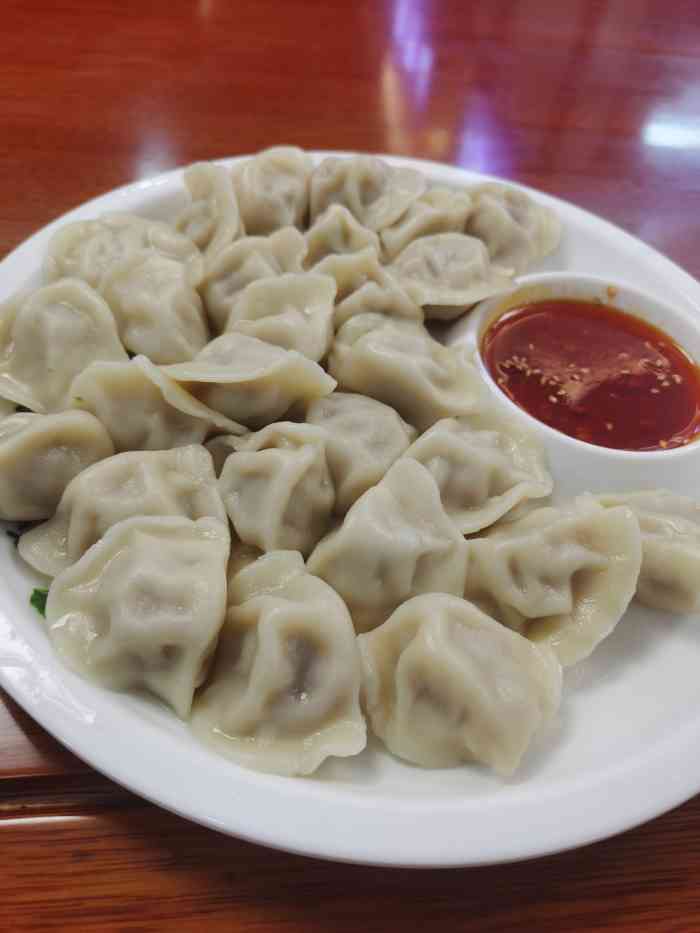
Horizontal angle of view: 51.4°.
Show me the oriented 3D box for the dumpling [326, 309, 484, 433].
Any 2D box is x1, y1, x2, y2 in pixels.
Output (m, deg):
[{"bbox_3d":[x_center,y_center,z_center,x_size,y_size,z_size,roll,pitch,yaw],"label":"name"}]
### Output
[{"bbox_3d":[0.020,-0.036,0.268,0.038,0.029,0.060,-36,64,-29],"label":"dumpling"}]

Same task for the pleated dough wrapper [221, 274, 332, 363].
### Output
[{"bbox_3d":[-0.026,-0.054,0.275,0.044,0.030,0.042,9,52,0],"label":"pleated dough wrapper"}]

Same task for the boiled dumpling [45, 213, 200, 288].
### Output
[{"bbox_3d":[-0.092,-0.087,0.298,0.061,0.026,0.040,9,52,0],"label":"boiled dumpling"}]

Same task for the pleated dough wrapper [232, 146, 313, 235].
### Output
[{"bbox_3d":[-0.035,-0.126,0.336,0.038,0.033,0.048,5,52,-3],"label":"pleated dough wrapper"}]

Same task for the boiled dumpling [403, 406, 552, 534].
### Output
[{"bbox_3d":[0.041,0.001,0.235,0.051,0.029,0.041,-7,53,-14],"label":"boiled dumpling"}]

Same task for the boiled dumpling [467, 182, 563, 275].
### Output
[{"bbox_3d":[0.076,-0.111,0.340,0.041,0.029,0.054,-5,53,-11],"label":"boiled dumpling"}]

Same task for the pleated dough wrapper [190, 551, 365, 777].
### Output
[{"bbox_3d":[-0.019,0.052,0.198,0.044,0.029,0.059,4,51,-5],"label":"pleated dough wrapper"}]

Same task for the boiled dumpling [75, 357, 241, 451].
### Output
[{"bbox_3d":[-0.061,-0.019,0.230,0.051,0.029,0.037,28,53,14],"label":"boiled dumpling"}]

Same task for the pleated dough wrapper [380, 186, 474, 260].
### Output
[{"bbox_3d":[0.036,-0.110,0.331,0.048,0.028,0.040,-3,52,-9],"label":"pleated dough wrapper"}]

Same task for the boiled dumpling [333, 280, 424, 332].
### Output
[{"bbox_3d":[0.011,-0.055,0.271,0.043,0.028,0.035,7,51,-3],"label":"boiled dumpling"}]

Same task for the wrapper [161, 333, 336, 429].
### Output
[{"bbox_3d":[-0.035,-0.029,0.251,0.061,0.028,0.035,5,52,-4],"label":"wrapper"}]

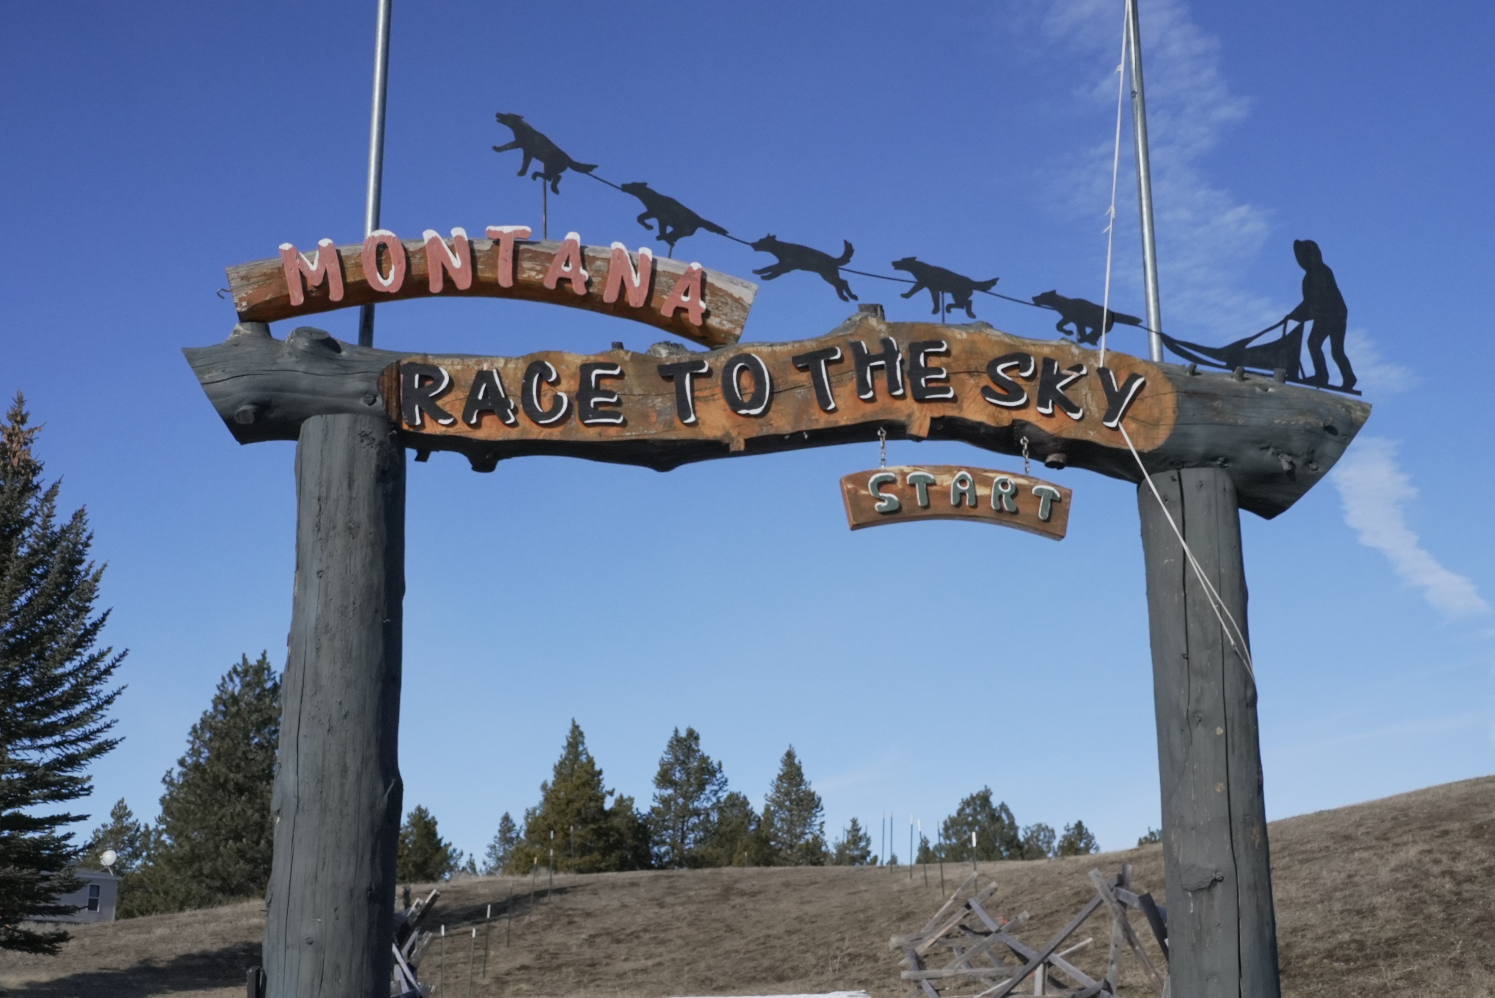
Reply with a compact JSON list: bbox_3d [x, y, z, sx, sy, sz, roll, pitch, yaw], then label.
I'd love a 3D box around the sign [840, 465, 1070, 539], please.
[{"bbox_3d":[0.807,0.005,6.752,0.915,0.276,0.075,2,-14,-10],"label":"sign"}]

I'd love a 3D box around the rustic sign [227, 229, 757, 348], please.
[{"bbox_3d":[-0.945,-0.801,6.637,1.999,0.393,0.250,2,-14,-10],"label":"rustic sign"}]

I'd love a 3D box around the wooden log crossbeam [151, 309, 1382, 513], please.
[{"bbox_3d":[0.254,-0.380,6.780,4.705,0.808,0.450,2,-14,-10],"label":"wooden log crossbeam"}]

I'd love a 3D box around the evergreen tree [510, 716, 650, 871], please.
[{"bbox_3d":[-7.192,12.784,74.109,5.803,6.812,5.803,0,-14,0],"label":"evergreen tree"}]

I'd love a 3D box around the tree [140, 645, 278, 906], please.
[{"bbox_3d":[-21.701,12.492,77.292,9.312,11.530,9.312,0,-14,0],"label":"tree"}]

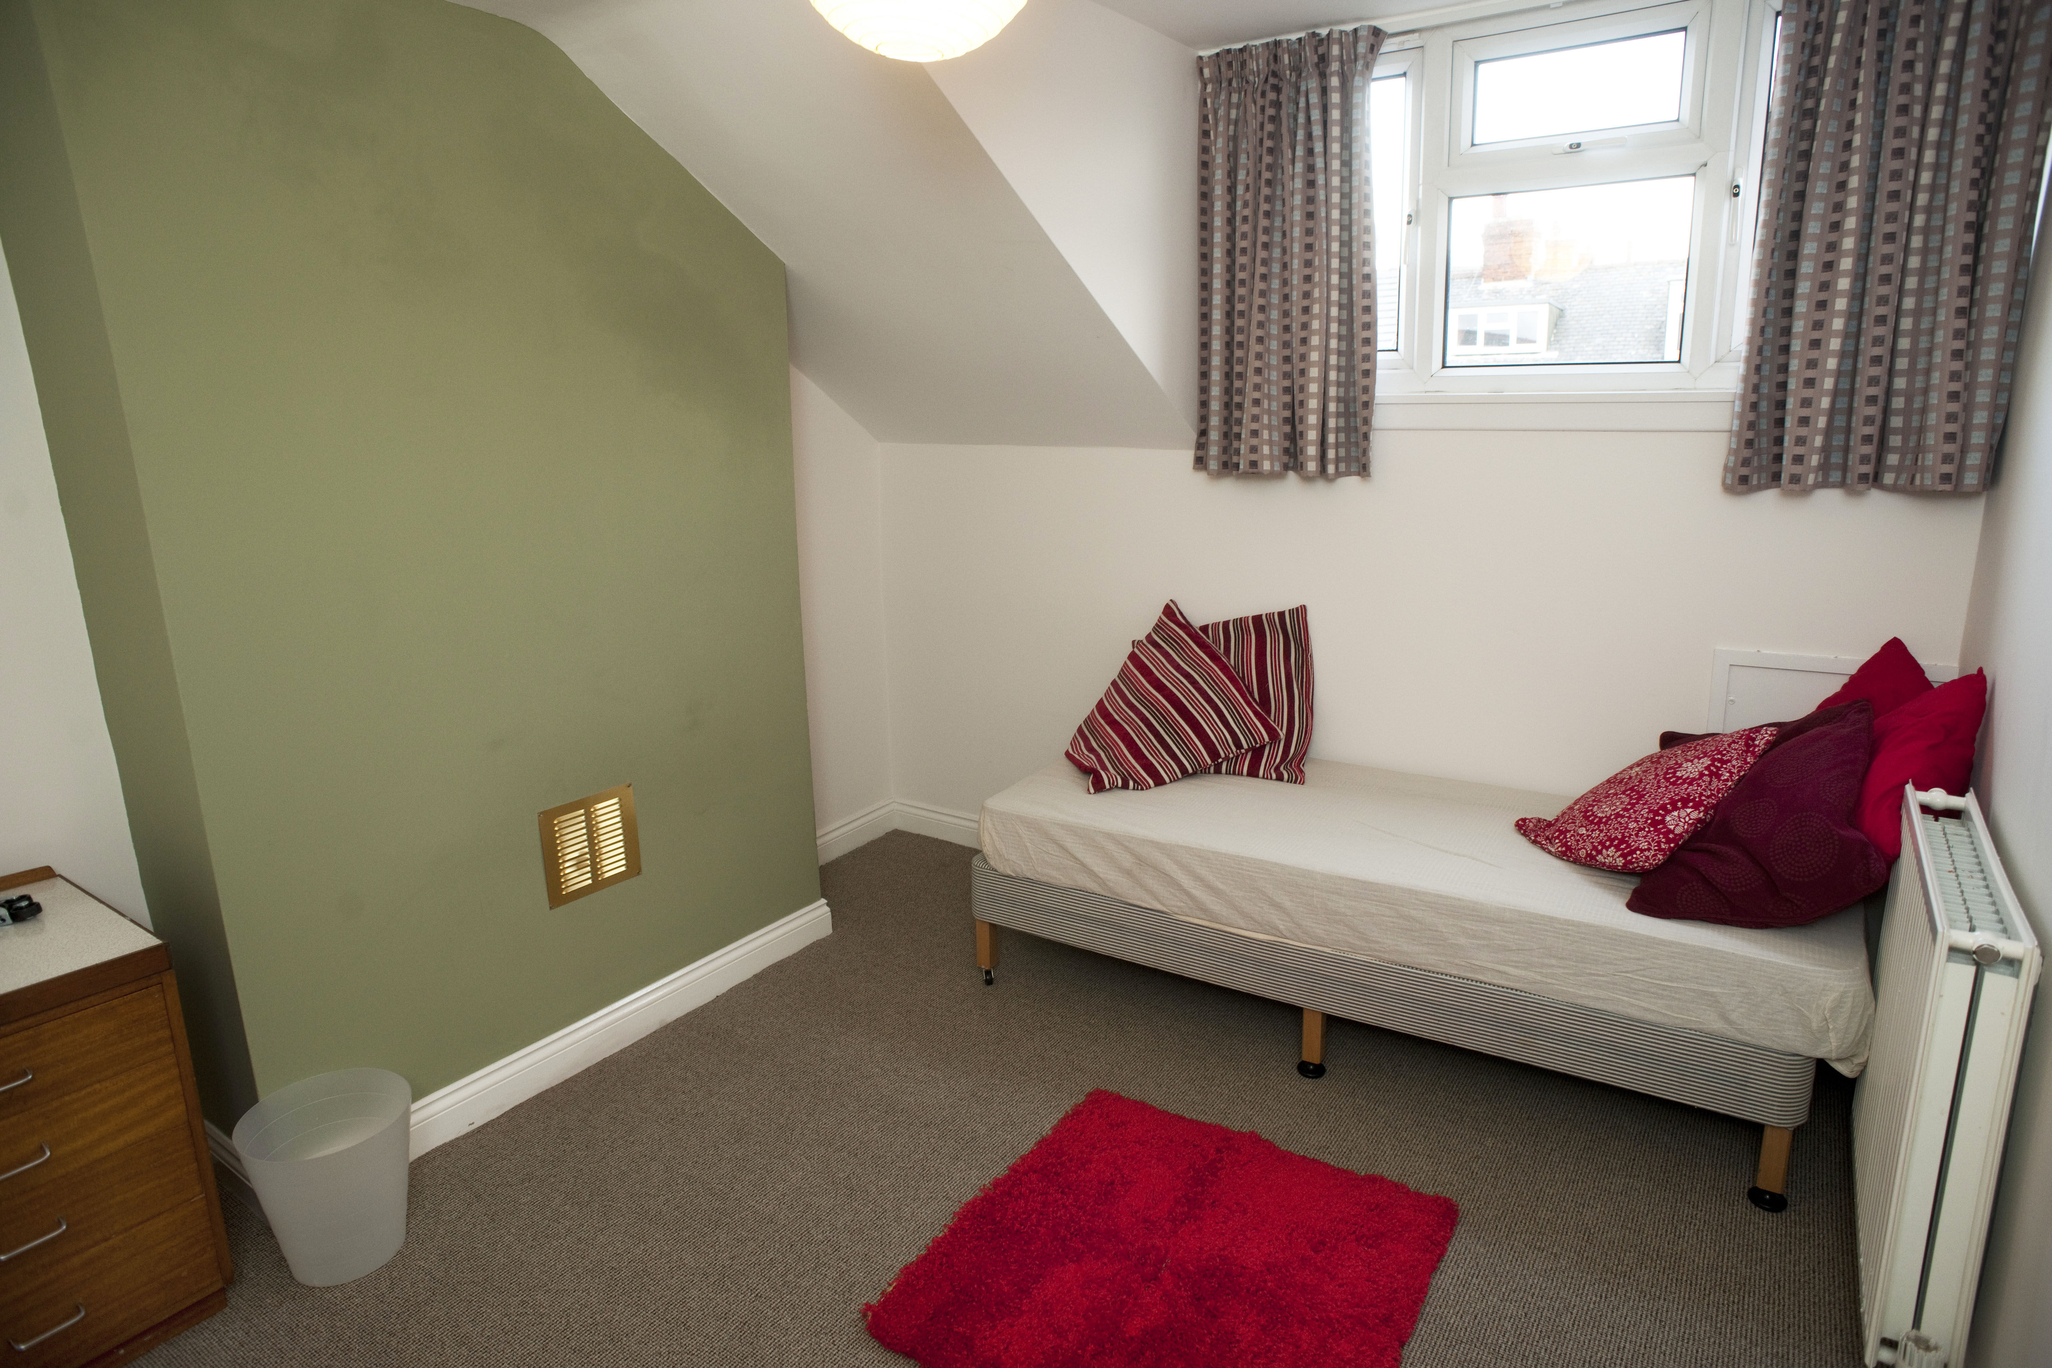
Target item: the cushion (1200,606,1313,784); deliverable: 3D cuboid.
[{"bbox_3d":[0.553,0.028,3.213,0.480,0.470,0.140,-4,-15,23],"label":"cushion"}]

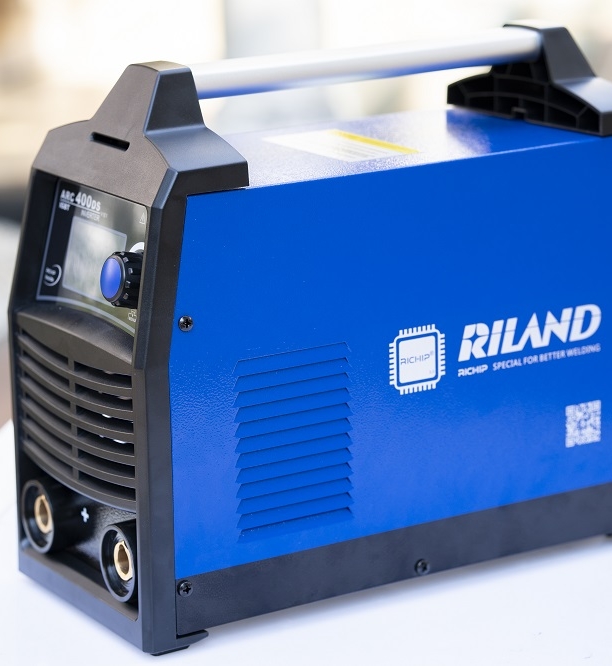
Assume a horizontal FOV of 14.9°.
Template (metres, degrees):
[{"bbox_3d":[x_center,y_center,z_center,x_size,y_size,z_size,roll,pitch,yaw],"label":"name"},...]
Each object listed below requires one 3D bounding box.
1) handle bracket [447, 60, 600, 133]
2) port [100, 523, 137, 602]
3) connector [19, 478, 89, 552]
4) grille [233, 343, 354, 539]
[{"bbox_3d":[0.119,-0.130,1.185,0.027,0.042,0.134,-10,15,-30],"label":"handle bracket"},{"bbox_3d":[-0.076,0.103,1.064,0.020,0.035,0.035,-10,15,-30],"label":"port"},{"bbox_3d":[-0.120,0.087,1.137,0.021,0.035,0.035,-10,15,-30],"label":"connector"},{"bbox_3d":[-0.004,0.050,1.069,0.065,0.086,0.005,-10,15,-30],"label":"grille"}]

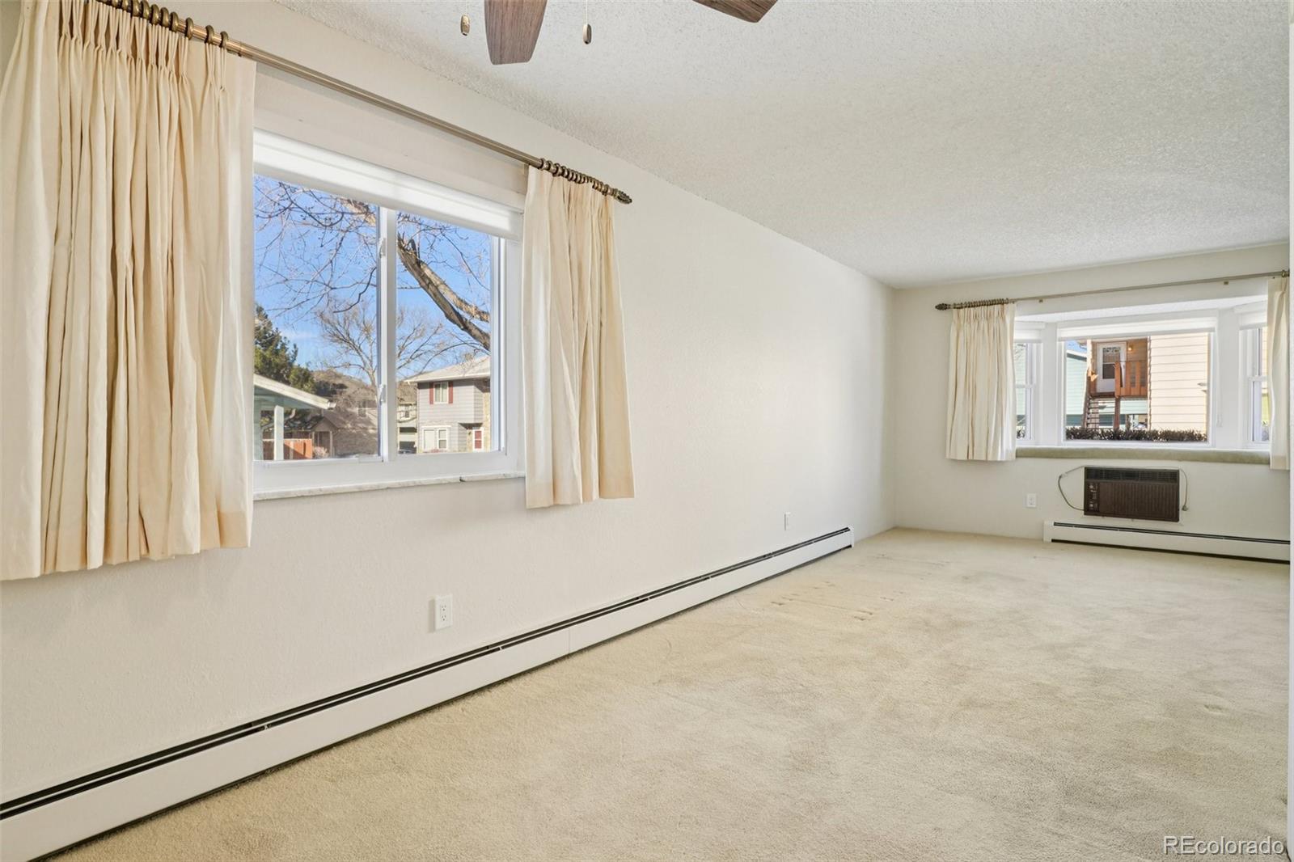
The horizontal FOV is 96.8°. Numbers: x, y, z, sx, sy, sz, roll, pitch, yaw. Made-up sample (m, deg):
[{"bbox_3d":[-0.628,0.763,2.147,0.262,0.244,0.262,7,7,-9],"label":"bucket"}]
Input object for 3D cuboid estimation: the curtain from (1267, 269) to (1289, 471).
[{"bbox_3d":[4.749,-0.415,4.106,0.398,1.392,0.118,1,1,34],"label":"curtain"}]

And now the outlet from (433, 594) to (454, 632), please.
[{"bbox_3d":[-0.788,0.711,2.247,0.012,0.126,0.075,1,1,43],"label":"outlet"}]

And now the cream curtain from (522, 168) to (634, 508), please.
[{"bbox_3d":[-0.291,-0.387,2.638,0.108,1.431,0.580,1,1,43],"label":"cream curtain"}]

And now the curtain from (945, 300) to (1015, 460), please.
[{"bbox_3d":[3.060,-0.438,5.264,0.541,1.411,0.118,1,1,34],"label":"curtain"}]

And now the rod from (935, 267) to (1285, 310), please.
[{"bbox_3d":[3.846,-1.153,4.714,2.668,0.064,0.069,1,1,34],"label":"rod"}]

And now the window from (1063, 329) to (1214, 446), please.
[{"bbox_3d":[4.319,-0.383,5.123,1.026,1.029,0.069,1,1,34],"label":"window"}]

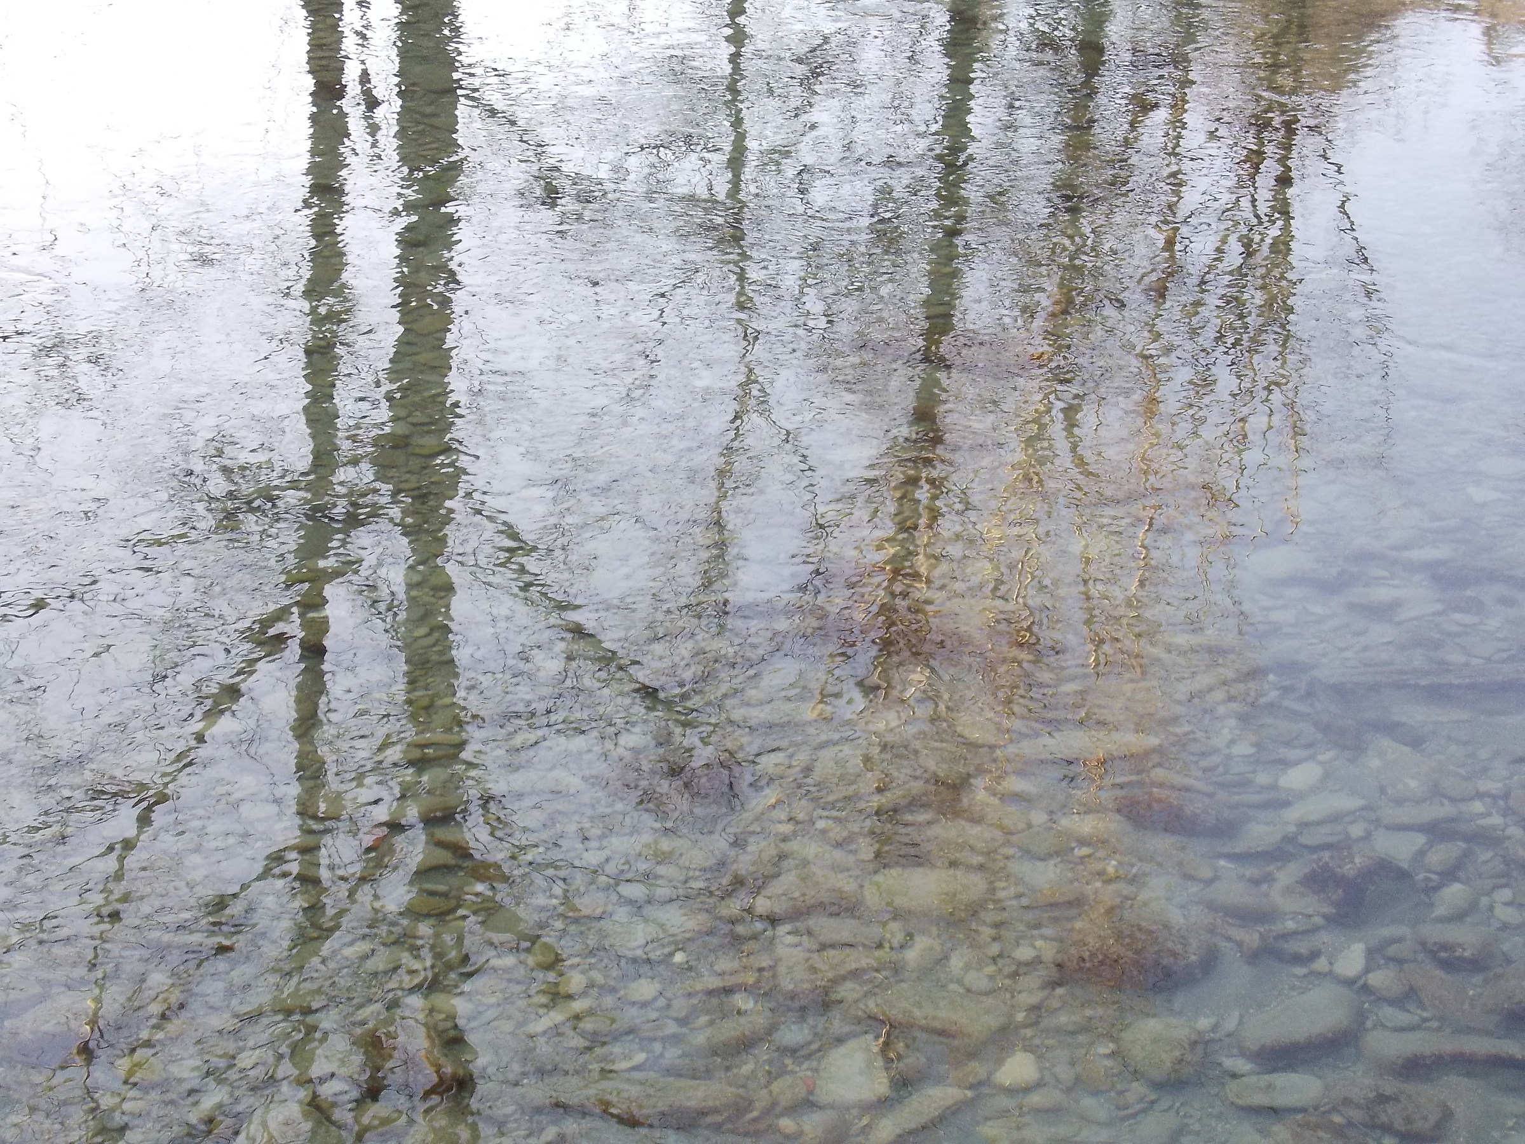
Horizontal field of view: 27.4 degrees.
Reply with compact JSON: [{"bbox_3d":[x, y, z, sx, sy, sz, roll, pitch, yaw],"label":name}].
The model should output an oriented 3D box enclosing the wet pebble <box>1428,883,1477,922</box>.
[{"bbox_3d":[0.993,0.475,4.498,0.068,0.040,0.078,-9,26,-18],"label":"wet pebble"}]

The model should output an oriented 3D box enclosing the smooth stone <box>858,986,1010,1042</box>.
[{"bbox_3d":[0.232,0.593,4.210,0.208,0.066,0.090,8,26,16],"label":"smooth stone"}]

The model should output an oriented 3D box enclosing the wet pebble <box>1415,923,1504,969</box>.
[{"bbox_3d":[0.965,0.520,4.343,0.122,0.051,0.073,1,20,3],"label":"wet pebble"}]

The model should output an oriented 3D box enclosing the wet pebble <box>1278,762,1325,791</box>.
[{"bbox_3d":[0.849,0.322,4.916,0.075,0.032,0.062,-5,21,-14],"label":"wet pebble"}]

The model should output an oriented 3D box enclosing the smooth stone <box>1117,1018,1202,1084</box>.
[{"bbox_3d":[0.523,0.632,4.126,0.112,0.067,0.119,0,25,0],"label":"smooth stone"}]

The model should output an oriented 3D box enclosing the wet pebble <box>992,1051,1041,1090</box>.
[{"bbox_3d":[0.327,0.641,4.032,0.065,0.037,0.055,-2,20,-5],"label":"wet pebble"}]

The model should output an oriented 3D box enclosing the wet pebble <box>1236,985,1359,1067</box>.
[{"bbox_3d":[0.709,0.596,4.126,0.176,0.057,0.107,-10,22,-26],"label":"wet pebble"}]

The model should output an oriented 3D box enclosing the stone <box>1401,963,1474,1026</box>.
[{"bbox_3d":[0.911,0.570,4.221,0.068,0.042,0.135,-11,23,-28],"label":"stone"}]

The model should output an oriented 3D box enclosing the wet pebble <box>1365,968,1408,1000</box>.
[{"bbox_3d":[0.850,0.561,4.260,0.058,0.033,0.045,3,20,8],"label":"wet pebble"}]

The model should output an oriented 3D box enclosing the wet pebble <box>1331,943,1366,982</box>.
[{"bbox_3d":[0.811,0.540,4.323,0.049,0.028,0.069,5,21,14],"label":"wet pebble"}]

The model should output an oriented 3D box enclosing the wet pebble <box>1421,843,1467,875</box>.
[{"bbox_3d":[1.006,0.423,4.613,0.067,0.035,0.069,-6,26,-14],"label":"wet pebble"}]

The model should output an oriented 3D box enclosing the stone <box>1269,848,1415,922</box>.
[{"bbox_3d":[0.833,0.450,4.495,0.205,0.079,0.127,0,20,0],"label":"stone"}]

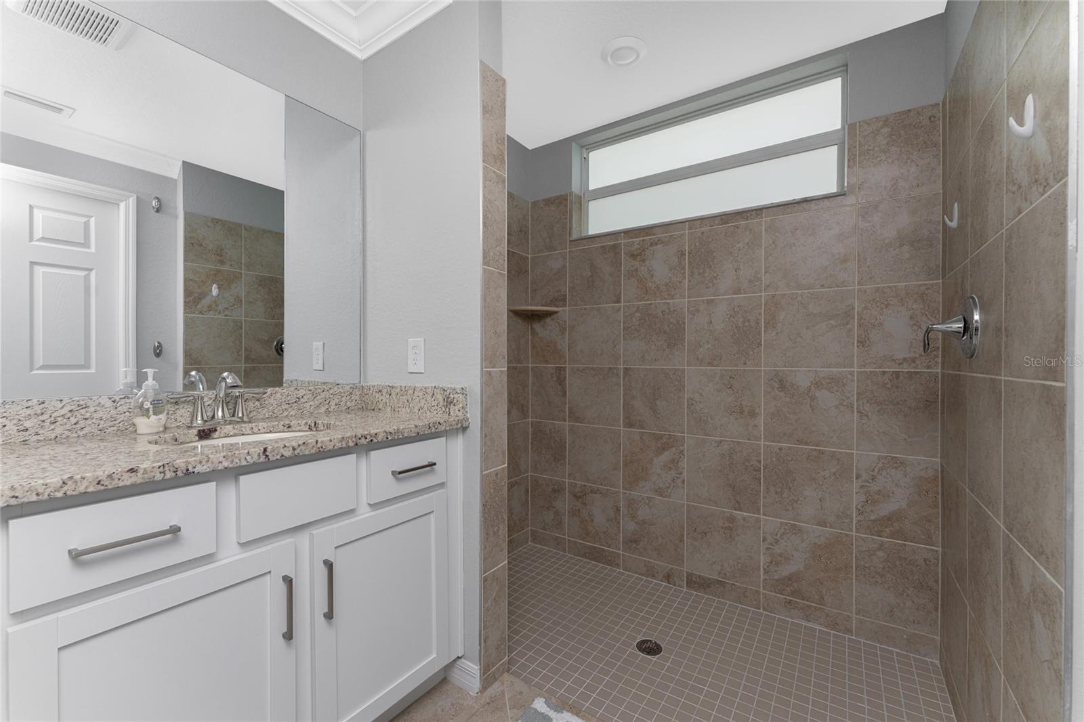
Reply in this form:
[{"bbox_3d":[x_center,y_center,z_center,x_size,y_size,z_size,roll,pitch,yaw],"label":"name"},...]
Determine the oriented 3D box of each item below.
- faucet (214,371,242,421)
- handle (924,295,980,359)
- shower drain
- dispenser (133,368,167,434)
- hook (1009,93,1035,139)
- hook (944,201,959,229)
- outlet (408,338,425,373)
[{"bbox_3d":[-0.901,0.098,1.213,0.145,0.142,0.046,0,0,35],"label":"faucet"},{"bbox_3d":[1.185,-0.095,1.240,0.110,0.182,0.180,0,0,35],"label":"handle"},{"bbox_3d":[0.432,1.151,1.693,0.106,0.008,0.106,0,0,0],"label":"shower drain"},{"bbox_3d":[-1.009,0.103,1.085,0.048,0.163,0.073,0,0,27],"label":"dispenser"},{"bbox_3d":[0.935,-0.474,0.824,0.029,0.087,0.031,0,0,35],"label":"hook"},{"bbox_3d":[1.353,-0.480,1.395,0.029,0.085,0.031,0,0,35],"label":"hook"},{"bbox_3d":[-0.461,-0.019,1.536,0.078,0.123,0.008,0,0,35],"label":"outlet"}]

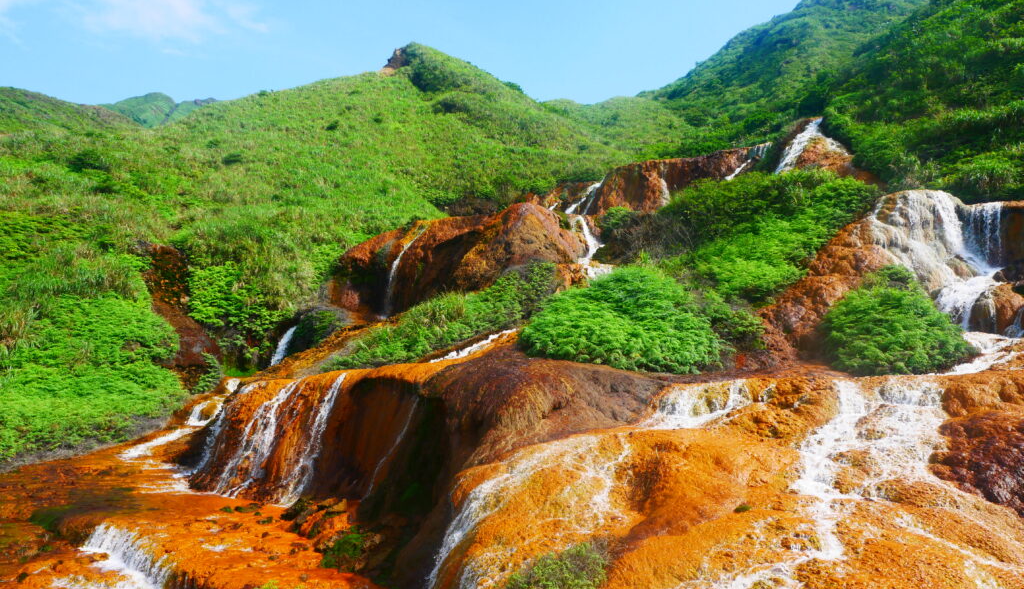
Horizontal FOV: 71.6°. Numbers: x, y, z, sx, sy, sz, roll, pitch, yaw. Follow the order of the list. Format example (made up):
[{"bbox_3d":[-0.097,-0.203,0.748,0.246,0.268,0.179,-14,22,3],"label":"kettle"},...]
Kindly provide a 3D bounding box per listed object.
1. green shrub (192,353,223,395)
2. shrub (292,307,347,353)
[{"bbox_3d":[-6.645,1.724,15.500,0.600,0.880,0.550,0,-2,0],"label":"green shrub"},{"bbox_3d":[-4.718,0.912,17.500,1.350,1.050,1.100,0,-2,0],"label":"shrub"}]

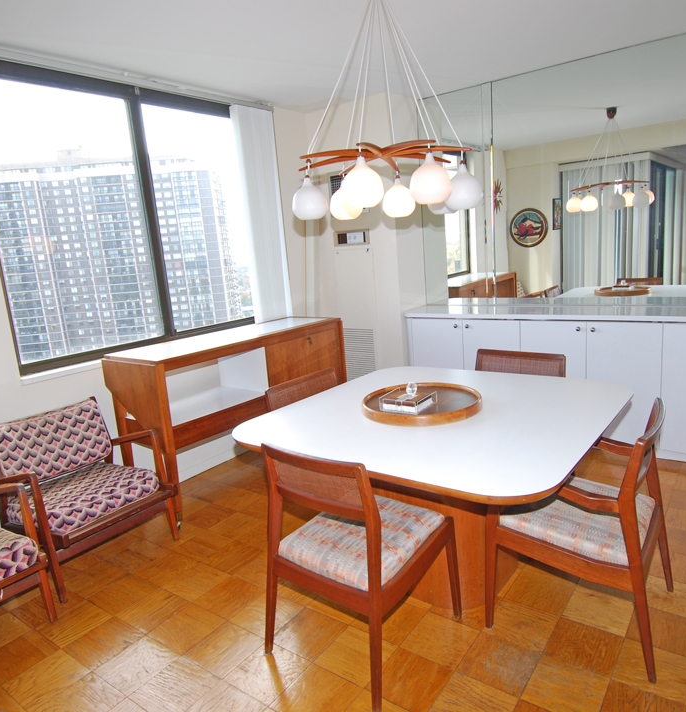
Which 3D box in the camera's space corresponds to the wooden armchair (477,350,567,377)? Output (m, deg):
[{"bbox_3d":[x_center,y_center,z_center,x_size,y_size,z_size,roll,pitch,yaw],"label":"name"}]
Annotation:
[{"bbox_3d":[0.883,0.425,2.902,0.557,0.808,0.582,3,14,38],"label":"wooden armchair"}]

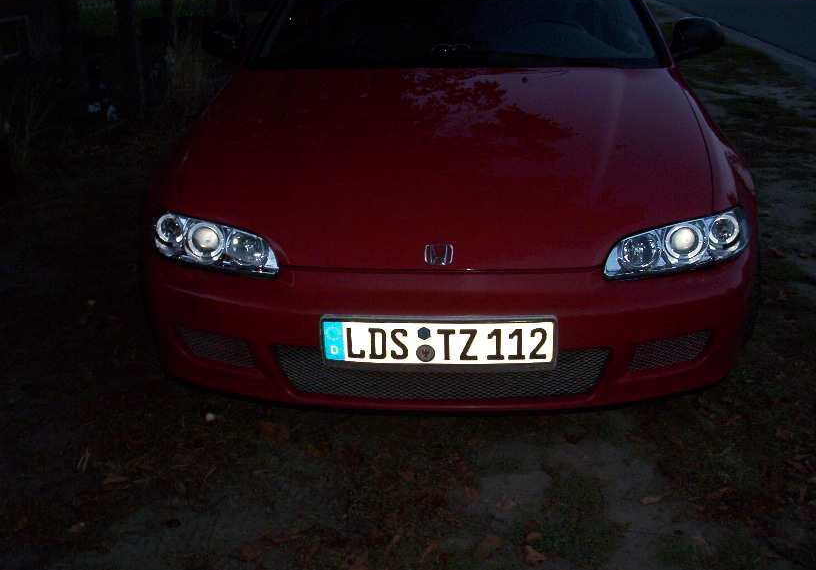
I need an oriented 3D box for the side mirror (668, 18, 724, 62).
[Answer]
[{"bbox_3d":[1.022,-0.876,3.272,0.190,0.145,0.125,0,22,5],"label":"side mirror"}]

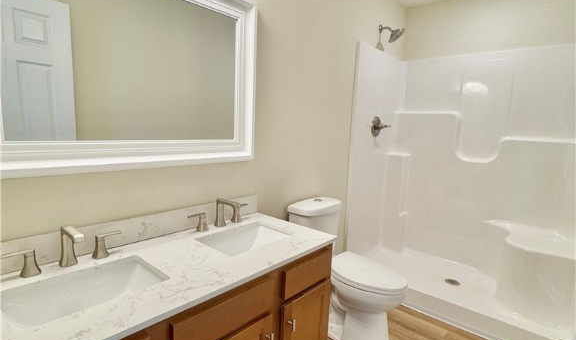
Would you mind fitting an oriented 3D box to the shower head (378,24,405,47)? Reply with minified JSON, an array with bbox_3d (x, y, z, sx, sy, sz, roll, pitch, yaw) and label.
[{"bbox_3d":[0.850,-1.117,2.521,0.211,0.156,0.131,9,11,41],"label":"shower head"}]

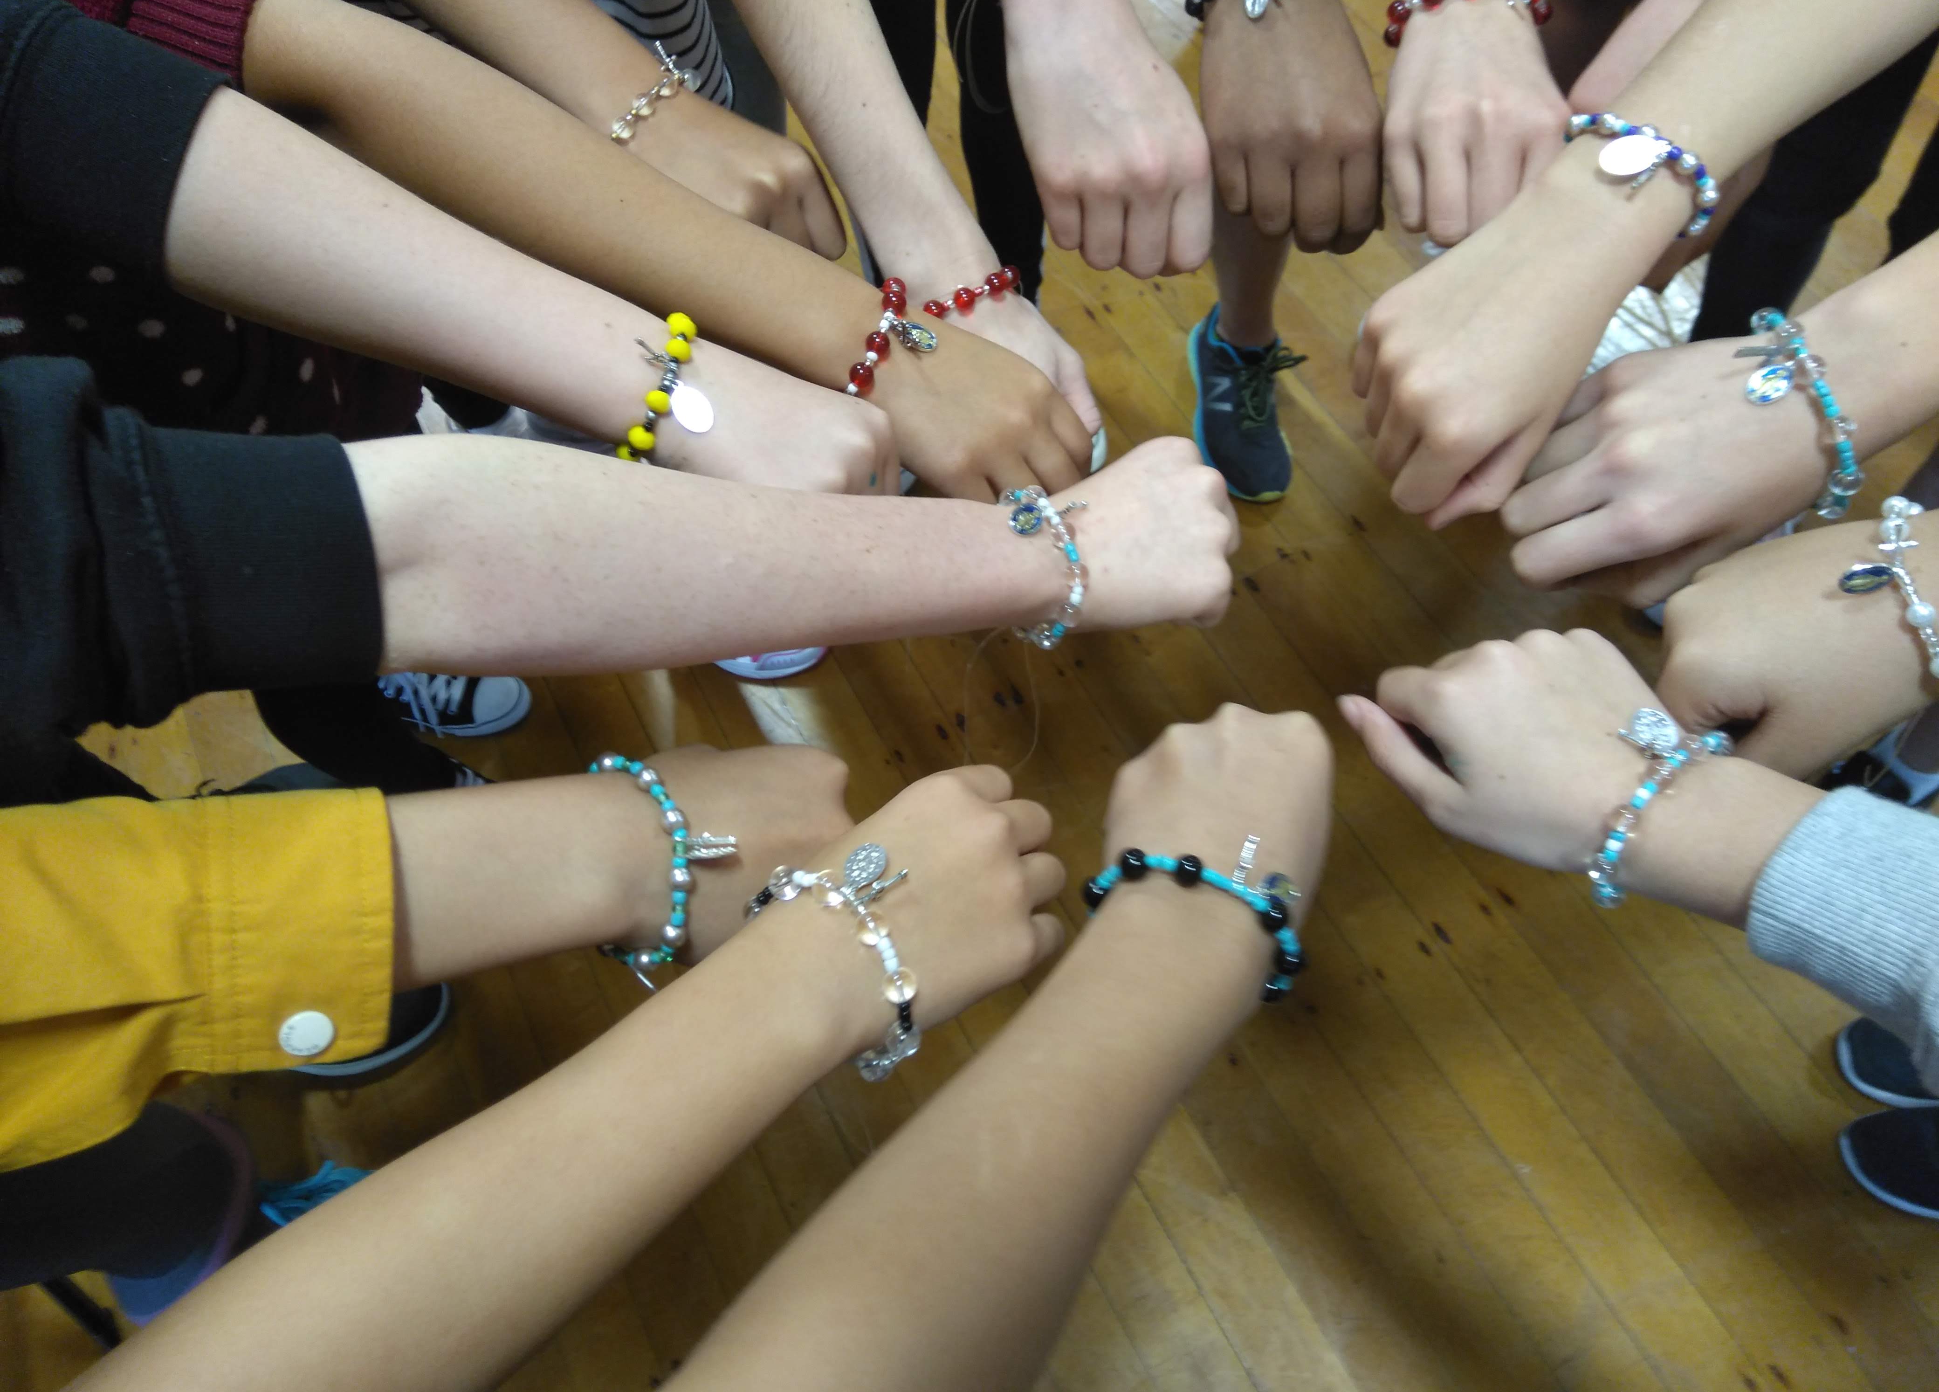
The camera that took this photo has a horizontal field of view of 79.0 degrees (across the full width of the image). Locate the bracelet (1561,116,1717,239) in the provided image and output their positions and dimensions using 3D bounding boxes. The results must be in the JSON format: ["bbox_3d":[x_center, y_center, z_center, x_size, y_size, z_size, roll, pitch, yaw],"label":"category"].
[{"bbox_3d":[0.250,-0.195,0.445,0.065,0.058,0.020,41,90,17],"label":"bracelet"}]

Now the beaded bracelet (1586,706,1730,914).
[{"bbox_3d":[0.239,0.043,0.405,0.020,0.056,0.068,42,106,42],"label":"beaded bracelet"}]

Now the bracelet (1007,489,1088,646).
[{"bbox_3d":[0.028,-0.051,0.475,0.019,0.055,0.065,-6,96,-24],"label":"bracelet"}]

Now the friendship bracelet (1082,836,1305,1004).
[{"bbox_3d":[0.069,0.071,0.362,0.065,0.060,0.020,22,43,11],"label":"friendship bracelet"}]

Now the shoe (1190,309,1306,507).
[{"bbox_3d":[0.331,-0.366,1.413,0.106,0.100,0.267,-6,67,0],"label":"shoe"}]

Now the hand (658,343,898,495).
[{"bbox_3d":[-0.081,-0.102,0.490,0.100,0.050,0.074,17,65,-12],"label":"hand"}]

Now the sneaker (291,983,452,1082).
[{"bbox_3d":[-0.617,0.283,1.064,0.258,0.095,0.098,2,65,5],"label":"sneaker"}]

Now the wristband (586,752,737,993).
[{"bbox_3d":[-0.110,0.054,0.385,0.022,0.062,0.068,0,57,-47],"label":"wristband"}]

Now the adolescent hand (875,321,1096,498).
[{"bbox_3d":[0.004,-0.121,0.495,0.092,0.055,0.075,35,72,-3],"label":"adolescent hand"}]

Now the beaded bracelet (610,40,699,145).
[{"bbox_3d":[-0.153,-0.276,0.560,0.065,0.018,0.054,-43,34,8],"label":"beaded bracelet"}]

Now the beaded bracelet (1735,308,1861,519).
[{"bbox_3d":[0.275,-0.093,0.390,0.020,0.056,0.068,-21,89,11],"label":"beaded bracelet"}]

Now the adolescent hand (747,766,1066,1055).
[{"bbox_3d":[-0.017,0.073,0.385,0.095,0.048,0.071,-32,66,-17],"label":"adolescent hand"}]

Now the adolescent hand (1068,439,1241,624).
[{"bbox_3d":[0.069,-0.063,0.455,0.073,0.055,0.076,-2,66,-11],"label":"adolescent hand"}]

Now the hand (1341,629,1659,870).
[{"bbox_3d":[0.195,0.021,0.430,0.080,0.052,0.100,-37,63,-13],"label":"hand"}]

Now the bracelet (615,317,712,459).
[{"bbox_3d":[-0.113,-0.109,0.415,0.020,0.052,0.059,23,69,-9],"label":"bracelet"}]

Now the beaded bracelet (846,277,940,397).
[{"bbox_3d":[-0.038,-0.143,0.475,0.020,0.050,0.058,27,70,-7],"label":"beaded bracelet"}]

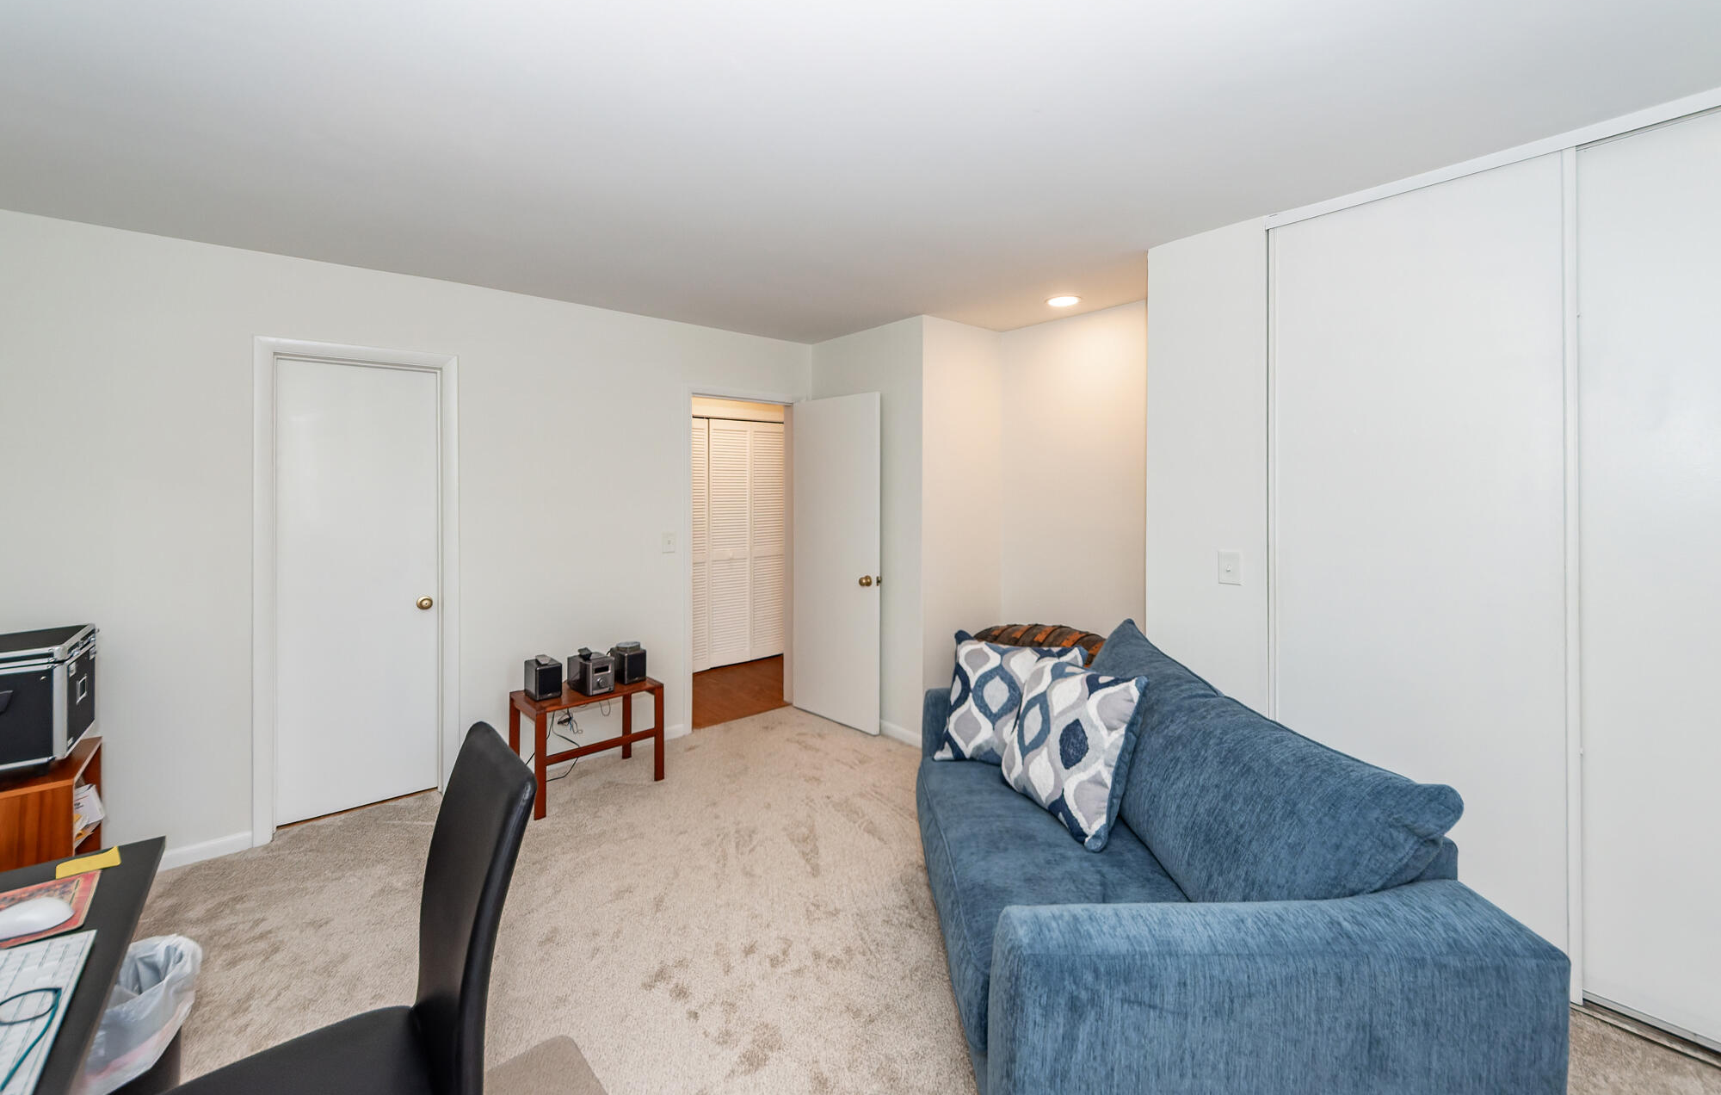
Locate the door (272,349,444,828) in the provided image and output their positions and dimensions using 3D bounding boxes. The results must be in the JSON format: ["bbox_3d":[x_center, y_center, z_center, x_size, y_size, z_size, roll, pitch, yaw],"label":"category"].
[{"bbox_3d":[-2.291,0.203,2.645,0.556,2.020,0.040,-3,4,-37],"label":"door"}]

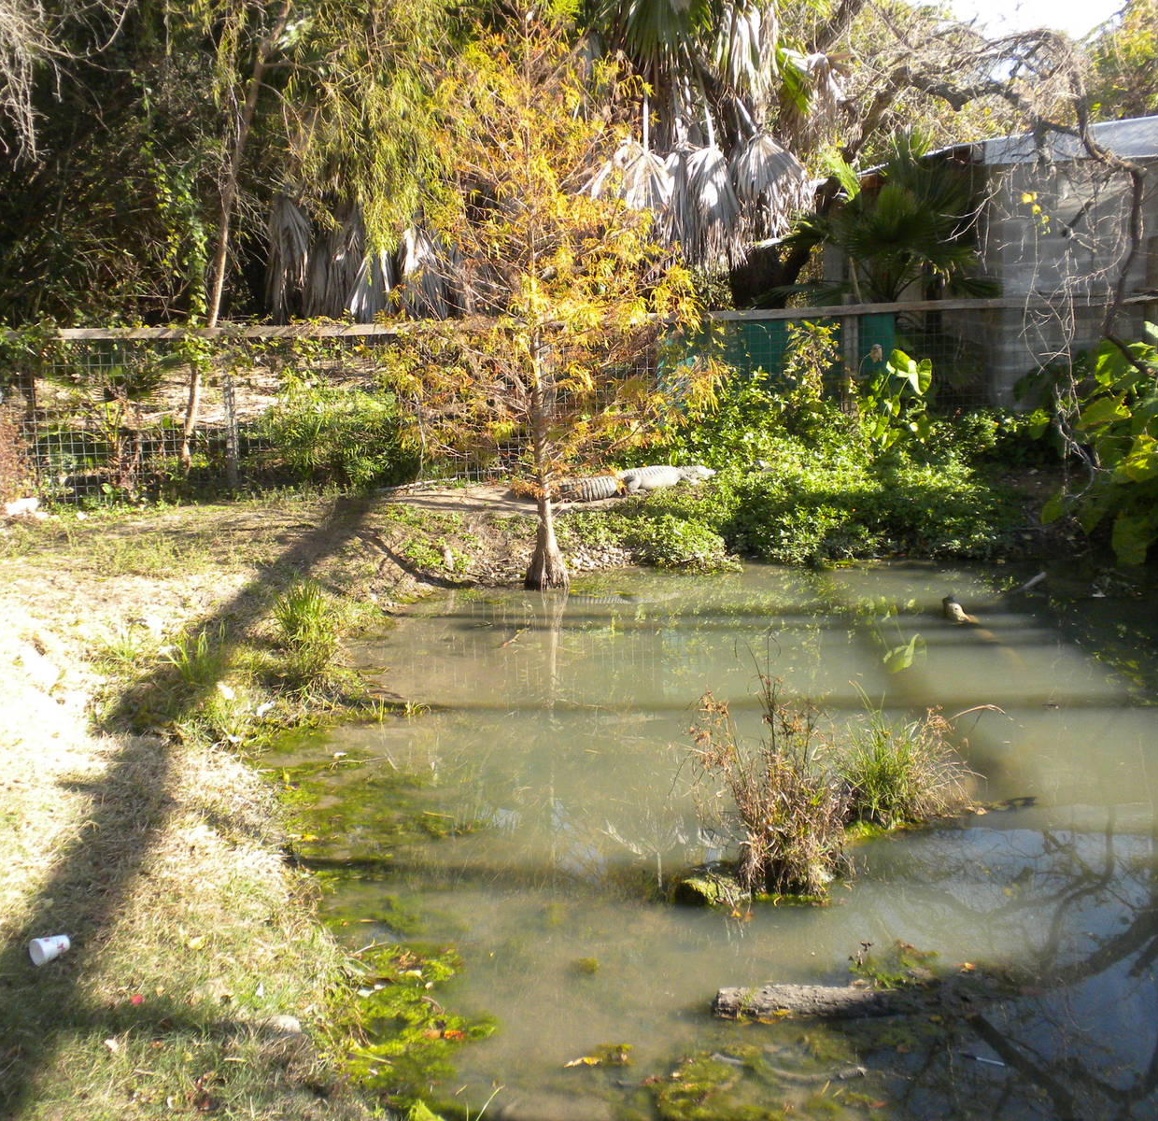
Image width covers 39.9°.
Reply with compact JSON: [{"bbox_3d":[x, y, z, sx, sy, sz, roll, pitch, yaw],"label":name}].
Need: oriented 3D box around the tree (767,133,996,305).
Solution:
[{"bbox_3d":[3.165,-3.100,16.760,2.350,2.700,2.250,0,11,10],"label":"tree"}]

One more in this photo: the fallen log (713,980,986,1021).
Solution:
[{"bbox_3d":[0.925,1.531,5.510,0.950,0.140,0.145,-2,11,0],"label":"fallen log"}]

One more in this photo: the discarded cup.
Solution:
[{"bbox_3d":[-1.782,1.310,5.400,0.087,0.087,0.108,8,14,39],"label":"discarded cup"}]

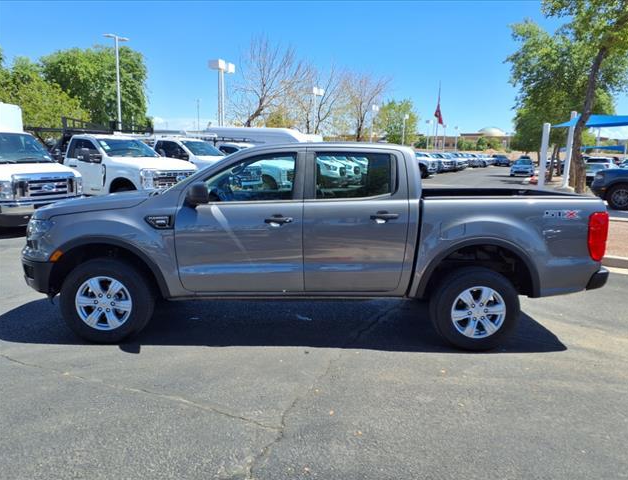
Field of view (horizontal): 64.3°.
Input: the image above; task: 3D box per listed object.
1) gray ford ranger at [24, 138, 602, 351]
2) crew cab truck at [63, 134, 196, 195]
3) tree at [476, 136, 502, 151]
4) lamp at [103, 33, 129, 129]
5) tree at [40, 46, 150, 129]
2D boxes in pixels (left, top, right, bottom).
[{"bbox_3d":[0.000,-0.080,5.061,5.350,1.800,1.950,1,10,-1],"label":"gray ford ranger"},{"bbox_3d":[-5.778,-1.789,13.518,5.950,2.060,2.050,7,11,28],"label":"crew cab truck"},{"bbox_3d":[33.352,-17.103,95.453,4.900,5.265,4.700,1,10,0],"label":"tree"},{"bbox_3d":[-11.147,-7.605,28.685,0.400,7.963,1.600,6,11,24],"label":"lamp"},{"bbox_3d":[-16.349,-9.862,37.782,8.000,9.098,7.500,1,10,0],"label":"tree"}]

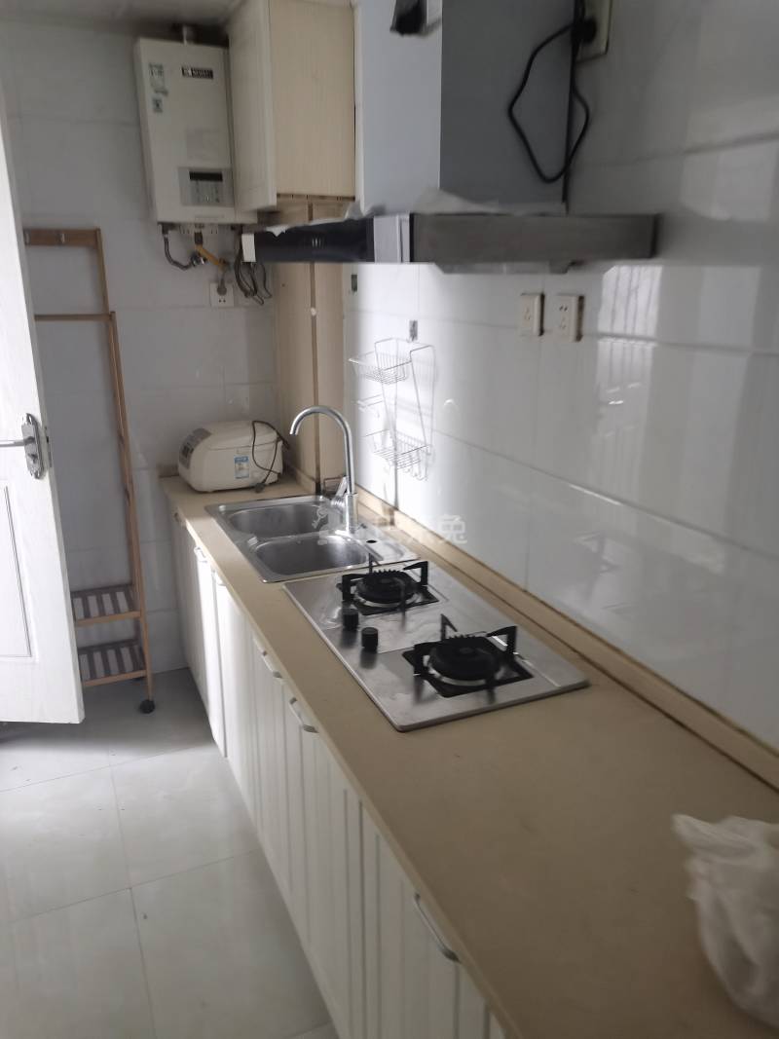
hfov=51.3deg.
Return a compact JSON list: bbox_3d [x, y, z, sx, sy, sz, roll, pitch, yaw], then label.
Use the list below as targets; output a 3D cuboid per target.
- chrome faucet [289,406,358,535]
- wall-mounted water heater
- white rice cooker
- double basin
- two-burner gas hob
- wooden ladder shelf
[{"bbox_3d":[-0.193,-0.149,2.448,0.210,0.403,0.060,-8,19,-22],"label":"chrome faucet"},{"bbox_3d":[-0.666,-1.319,2.815,0.349,0.548,0.165,-7,18,-22],"label":"wall-mounted water heater"},{"bbox_3d":[-0.591,-0.251,3.038,0.381,0.227,0.278,-7,18,-22],"label":"white rice cooker"},{"bbox_3d":[-0.275,0.121,2.567,0.448,0.200,0.770,-8,19,-22],"label":"double basin"},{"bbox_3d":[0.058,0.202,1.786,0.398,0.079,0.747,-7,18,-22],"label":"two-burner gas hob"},{"bbox_3d":[-1.218,-0.110,2.841,0.599,1.742,0.319,-7,18,-22],"label":"wooden ladder shelf"}]

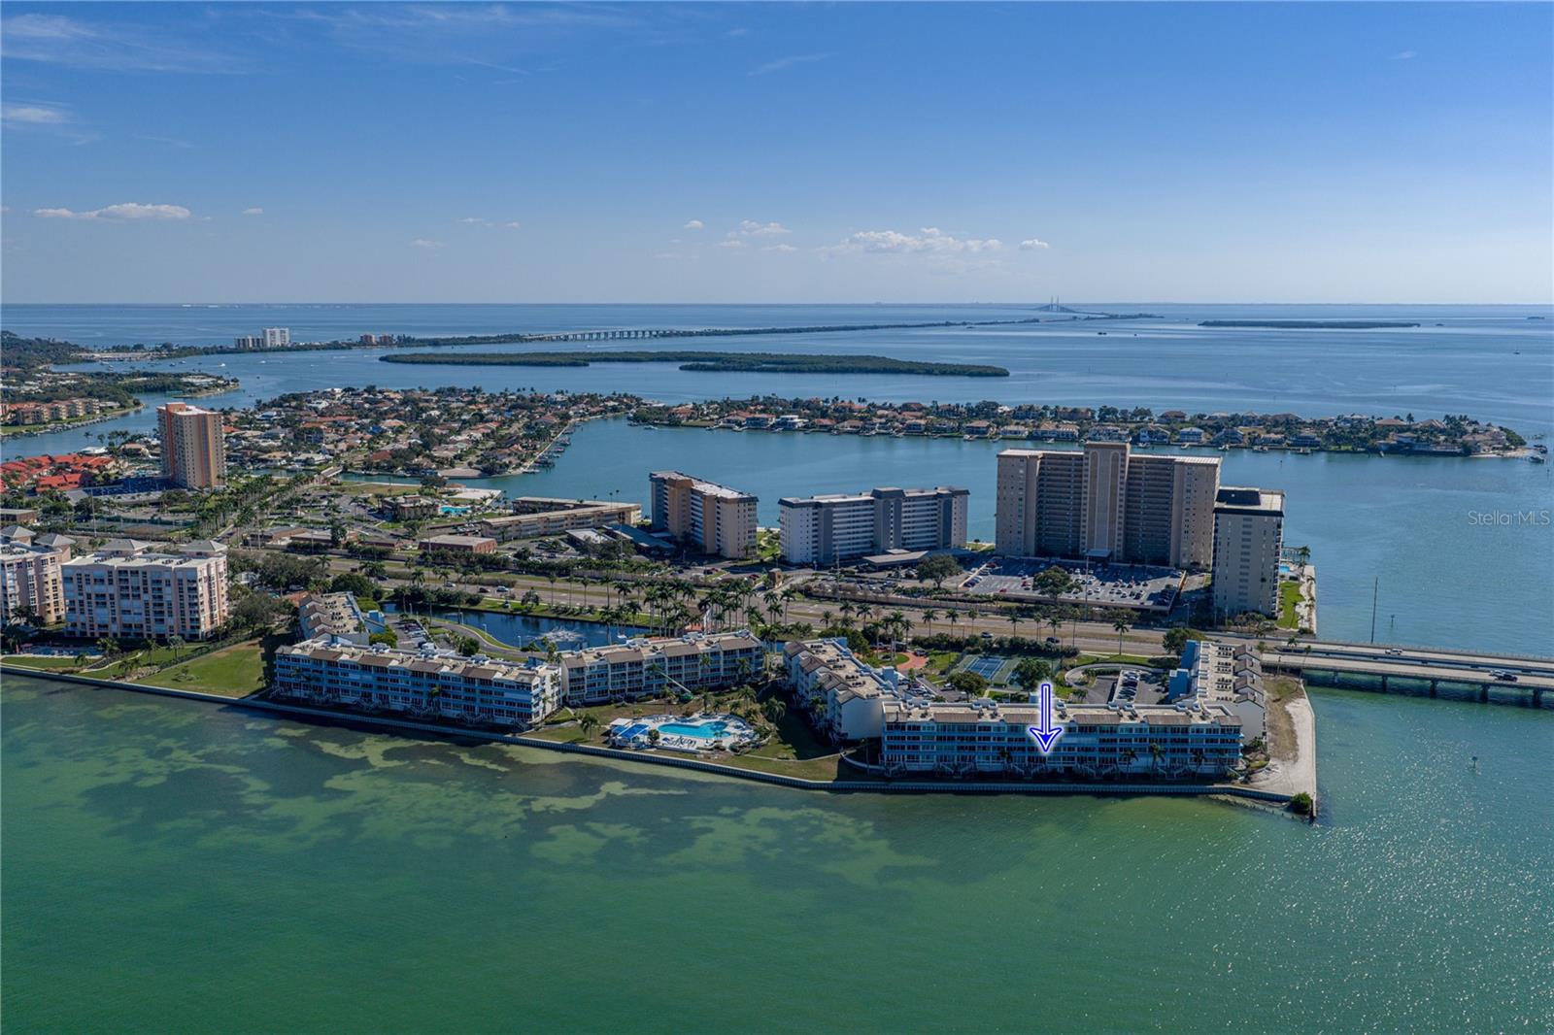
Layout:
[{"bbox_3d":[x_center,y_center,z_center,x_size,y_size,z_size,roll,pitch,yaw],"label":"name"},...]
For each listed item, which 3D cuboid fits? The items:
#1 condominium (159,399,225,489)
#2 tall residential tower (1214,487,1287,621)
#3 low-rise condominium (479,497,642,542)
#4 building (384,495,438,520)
[{"bbox_3d":[-391.000,-50.147,808.595,25.500,53.000,57.000,-8,13,-39],"label":"condominium"},{"bbox_3d":[190.000,13.779,487.350,24.500,42.300,49.000,4,11,22],"label":"tall residential tower"},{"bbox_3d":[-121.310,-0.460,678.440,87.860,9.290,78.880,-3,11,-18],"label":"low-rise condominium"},{"bbox_3d":[-215.660,-6.940,709.730,22.460,10.780,28.550,-7,12,-32],"label":"building"}]

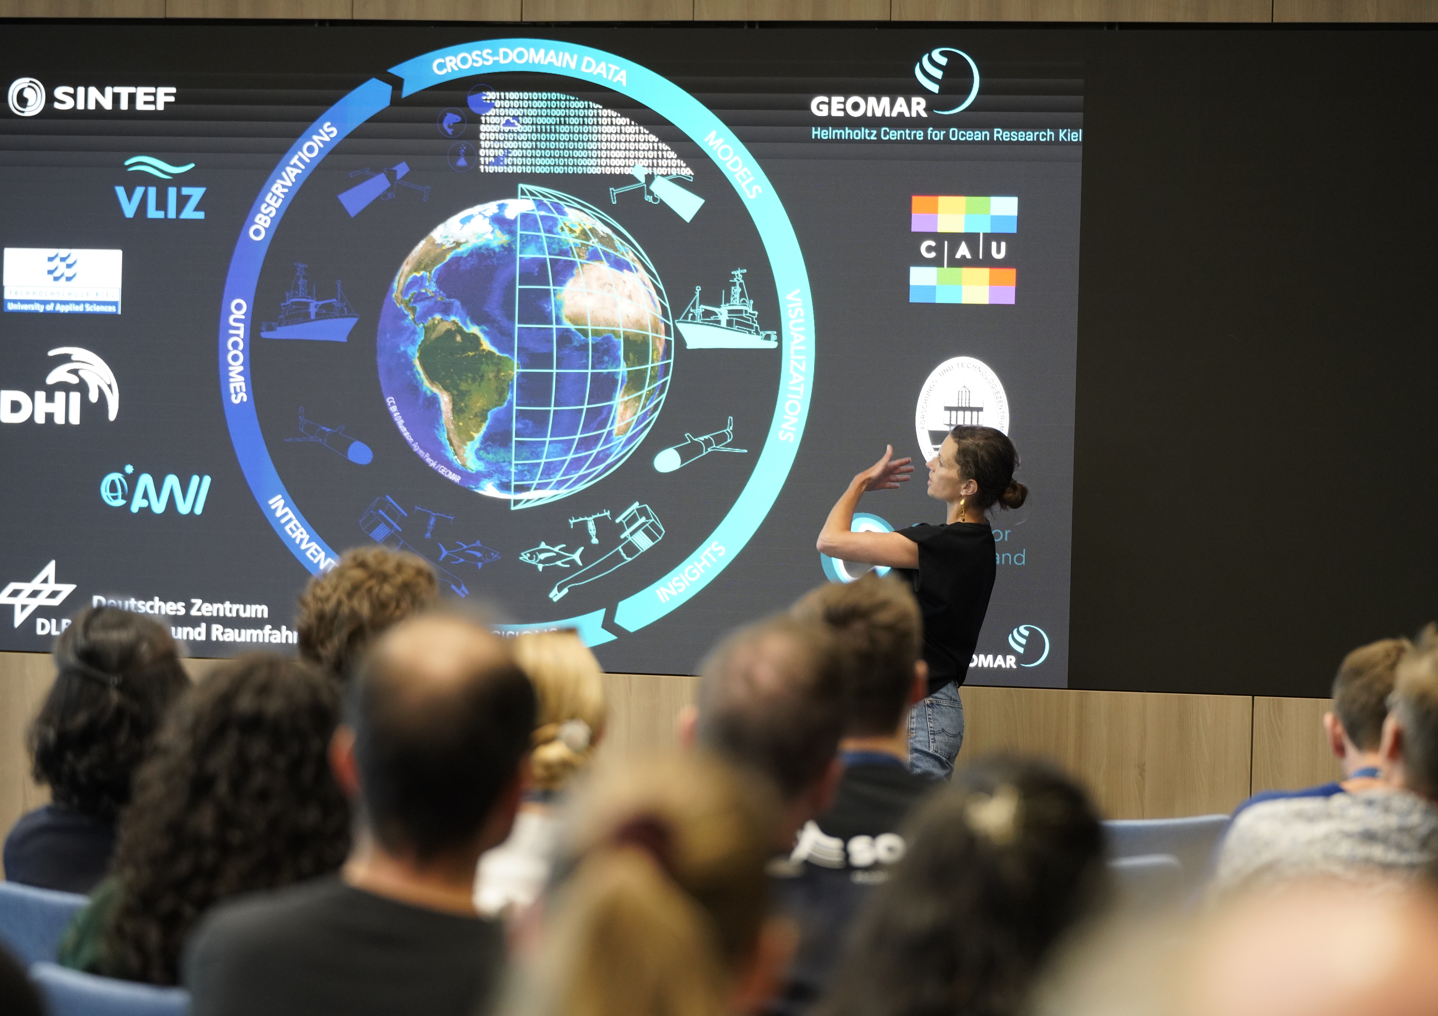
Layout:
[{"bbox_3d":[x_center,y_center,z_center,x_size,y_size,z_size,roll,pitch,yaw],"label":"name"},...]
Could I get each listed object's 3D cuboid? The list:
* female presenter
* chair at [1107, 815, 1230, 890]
[{"bbox_3d":[0.546,0.614,12.503,0.560,1.690,0.500,2,0,20],"label":"female presenter"},{"bbox_3d":[0.884,1.069,10.014,0.520,0.830,0.540,2,0,11],"label":"chair"}]

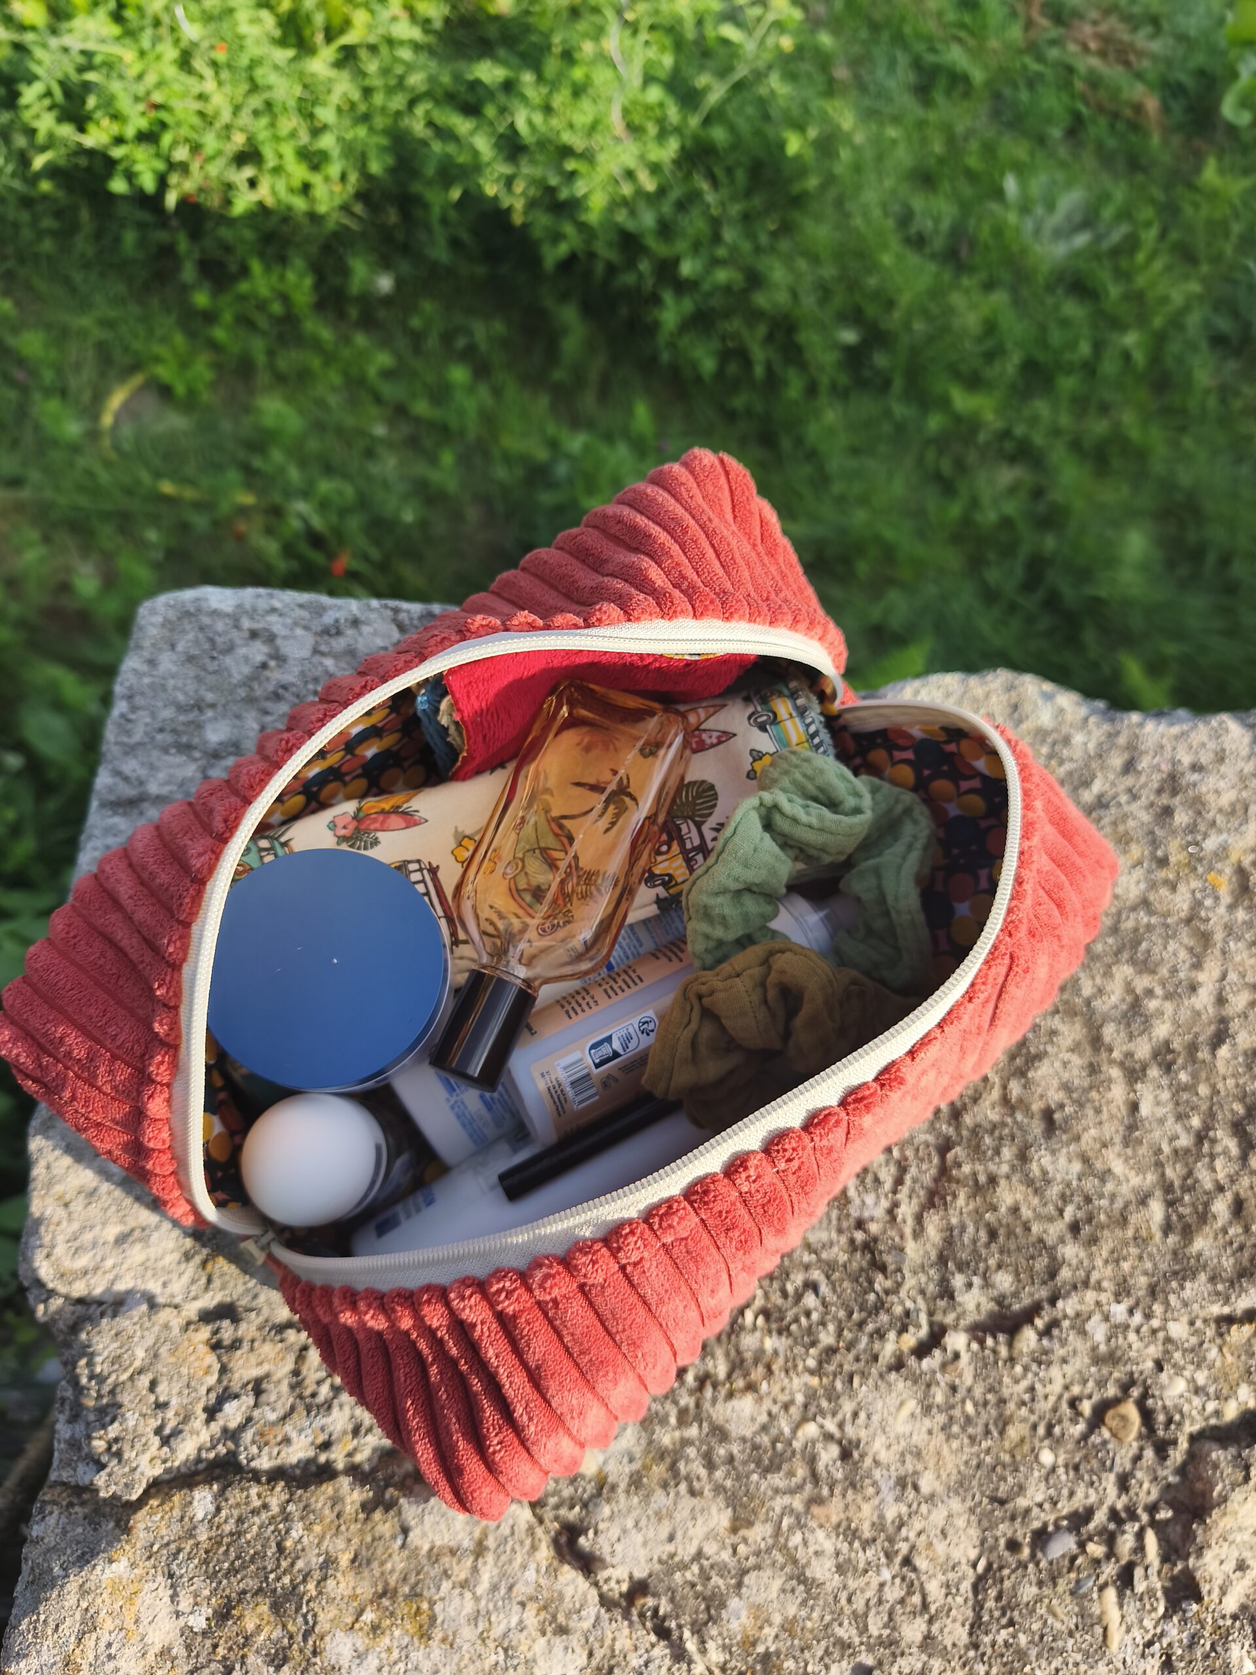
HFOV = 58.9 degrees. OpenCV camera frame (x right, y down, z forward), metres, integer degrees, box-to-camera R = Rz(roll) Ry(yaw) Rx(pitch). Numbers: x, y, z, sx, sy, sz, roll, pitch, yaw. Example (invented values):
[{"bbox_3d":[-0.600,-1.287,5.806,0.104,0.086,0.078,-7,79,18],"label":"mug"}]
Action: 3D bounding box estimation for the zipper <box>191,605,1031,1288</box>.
[{"bbox_3d":[-0.015,0.032,0.338,0.255,0.050,0.170,-43,85,-12],"label":"zipper"}]

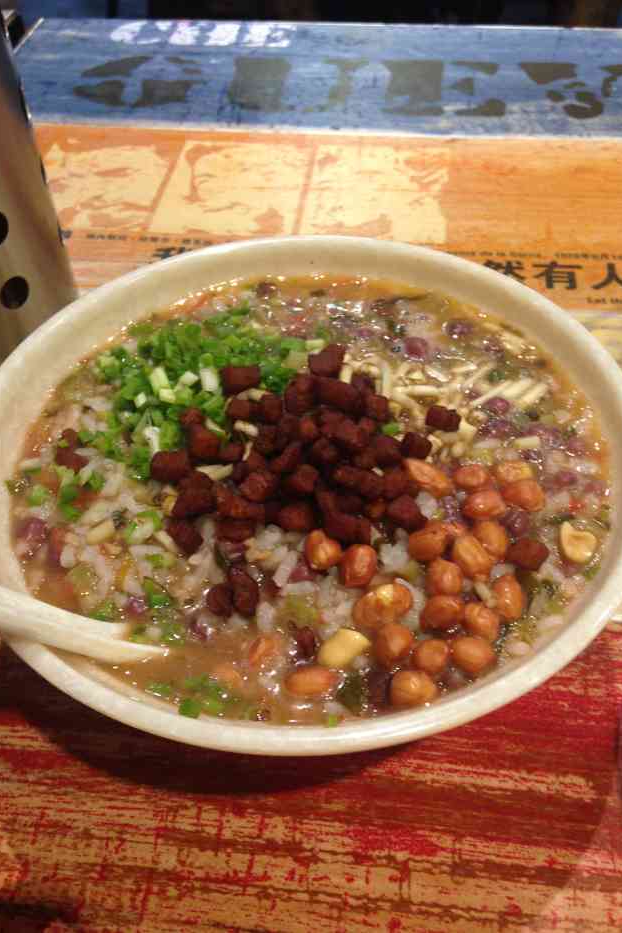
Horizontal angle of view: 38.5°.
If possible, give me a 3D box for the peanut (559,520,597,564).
[{"bbox_3d":[0.076,0.022,0.253,0.009,0.007,0.015,-14,48,-11],"label":"peanut"}]

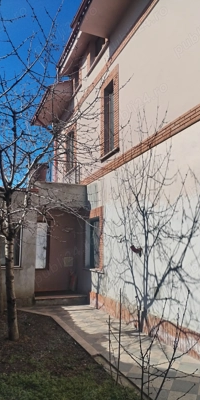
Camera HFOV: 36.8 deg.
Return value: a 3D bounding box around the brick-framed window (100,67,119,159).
[{"bbox_3d":[0.308,-2.320,8.247,0.220,2.282,1.247,4,-10,-21],"label":"brick-framed window"}]

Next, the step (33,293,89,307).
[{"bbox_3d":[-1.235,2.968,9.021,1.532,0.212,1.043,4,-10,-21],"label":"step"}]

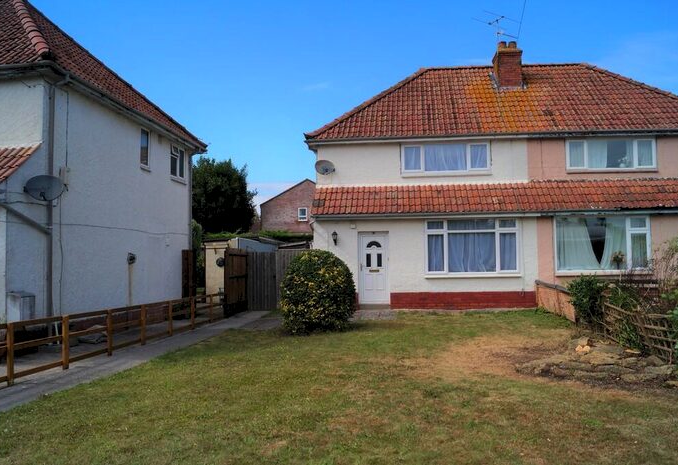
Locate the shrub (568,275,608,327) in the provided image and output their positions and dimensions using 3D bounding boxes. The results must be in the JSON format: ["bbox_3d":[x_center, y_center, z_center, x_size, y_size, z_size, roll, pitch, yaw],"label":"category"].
[{"bbox_3d":[5.450,1.470,11.500,0.900,1.120,0.900,-1,-2,4],"label":"shrub"}]

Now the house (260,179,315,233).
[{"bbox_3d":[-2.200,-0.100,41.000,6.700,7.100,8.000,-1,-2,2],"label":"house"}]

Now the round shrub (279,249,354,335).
[{"bbox_3d":[-0.420,1.120,10.300,1.480,1.550,1.460,-1,-2,0],"label":"round shrub"}]

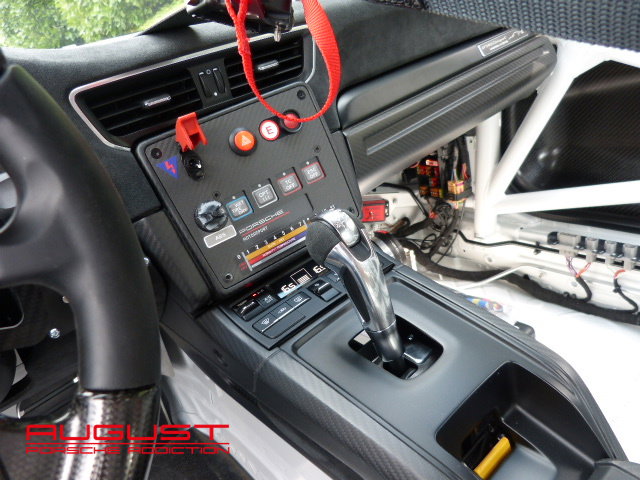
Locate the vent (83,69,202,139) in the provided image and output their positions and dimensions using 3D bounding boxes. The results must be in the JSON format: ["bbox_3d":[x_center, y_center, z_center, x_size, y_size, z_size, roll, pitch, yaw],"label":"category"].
[{"bbox_3d":[-0.181,-0.142,0.474,0.114,0.048,0.030,-30,20,-30],"label":"vent"}]

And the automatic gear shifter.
[{"bbox_3d":[0.037,0.046,0.451,0.048,0.162,0.068,-30,15,-30],"label":"automatic gear shifter"}]

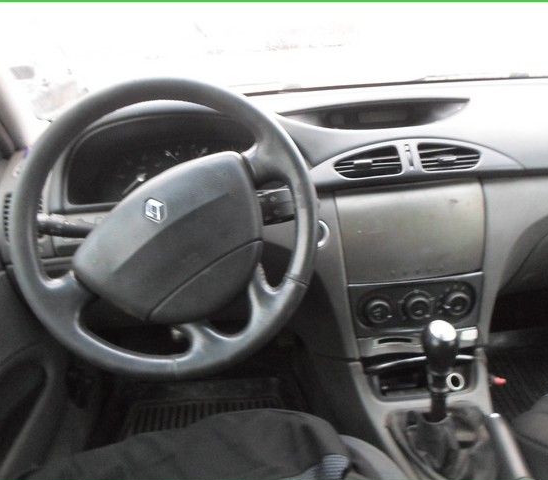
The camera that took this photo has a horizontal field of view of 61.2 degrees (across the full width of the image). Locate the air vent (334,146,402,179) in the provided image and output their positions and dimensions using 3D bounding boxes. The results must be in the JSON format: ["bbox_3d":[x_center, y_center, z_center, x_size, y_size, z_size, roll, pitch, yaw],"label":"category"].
[{"bbox_3d":[0.153,-0.127,0.760,0.106,0.047,0.030,-5,11,-4],"label":"air vent"}]

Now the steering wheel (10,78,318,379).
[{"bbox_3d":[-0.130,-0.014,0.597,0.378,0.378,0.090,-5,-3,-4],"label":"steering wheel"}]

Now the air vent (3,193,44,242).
[{"bbox_3d":[-0.427,-0.038,0.790,0.063,0.080,0.030,-7,13,-8],"label":"air vent"}]

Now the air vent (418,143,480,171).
[{"bbox_3d":[0.290,-0.137,0.770,0.100,0.046,0.030,-5,11,-4],"label":"air vent"}]

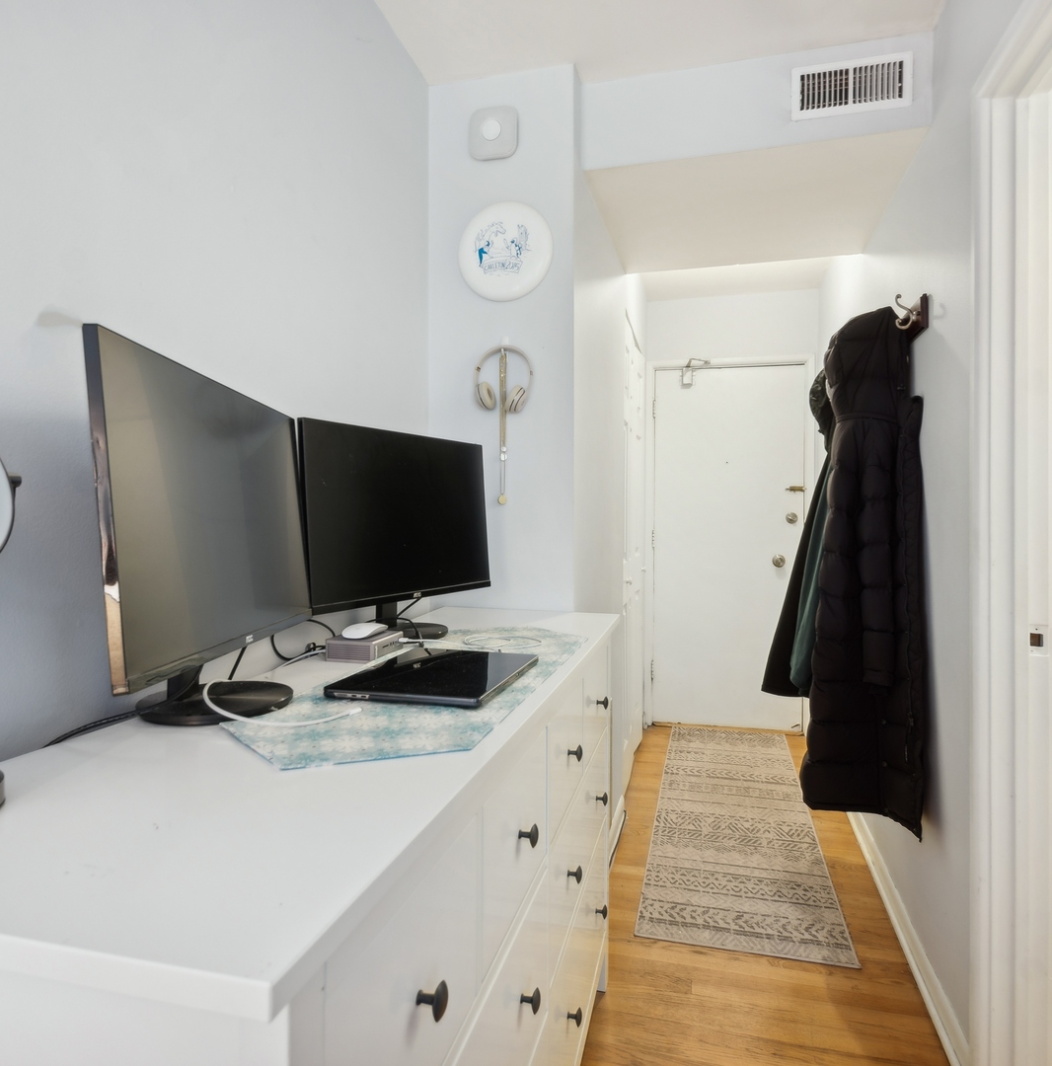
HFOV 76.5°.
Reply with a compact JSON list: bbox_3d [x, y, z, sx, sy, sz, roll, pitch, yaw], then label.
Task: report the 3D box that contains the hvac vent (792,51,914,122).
[{"bbox_3d":[0.849,-1.158,1.733,0.292,0.142,0.020,0,1,15],"label":"hvac vent"}]

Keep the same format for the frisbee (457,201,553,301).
[{"bbox_3d":[-0.060,-0.792,1.875,0.275,0.275,0.030,0,1,15],"label":"frisbee"}]

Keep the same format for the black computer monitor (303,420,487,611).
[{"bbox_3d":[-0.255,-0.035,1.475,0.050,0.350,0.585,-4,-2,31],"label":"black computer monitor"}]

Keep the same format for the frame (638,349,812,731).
[{"bbox_3d":[1.195,0.089,3.950,0.845,2.130,0.070,0,1,15],"label":"frame"}]

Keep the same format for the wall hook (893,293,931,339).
[{"bbox_3d":[1.018,-0.576,1.780,0.065,0.110,0.120,0,1,15],"label":"wall hook"}]

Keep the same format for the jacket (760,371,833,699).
[{"bbox_3d":[0.996,-0.033,2.268,0.370,1.130,0.370,0,1,15],"label":"jacket"}]

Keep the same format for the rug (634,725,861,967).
[{"bbox_3d":[0.890,1.165,2.885,0.620,0.010,2.120,0,1,15],"label":"rug"}]

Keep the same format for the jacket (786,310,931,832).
[{"bbox_3d":[0.938,0.083,1.895,0.280,1.380,0.390,0,1,15],"label":"jacket"}]

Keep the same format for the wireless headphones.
[{"bbox_3d":[-0.061,-0.426,1.845,0.168,0.188,0.075,0,1,15],"label":"wireless headphones"}]

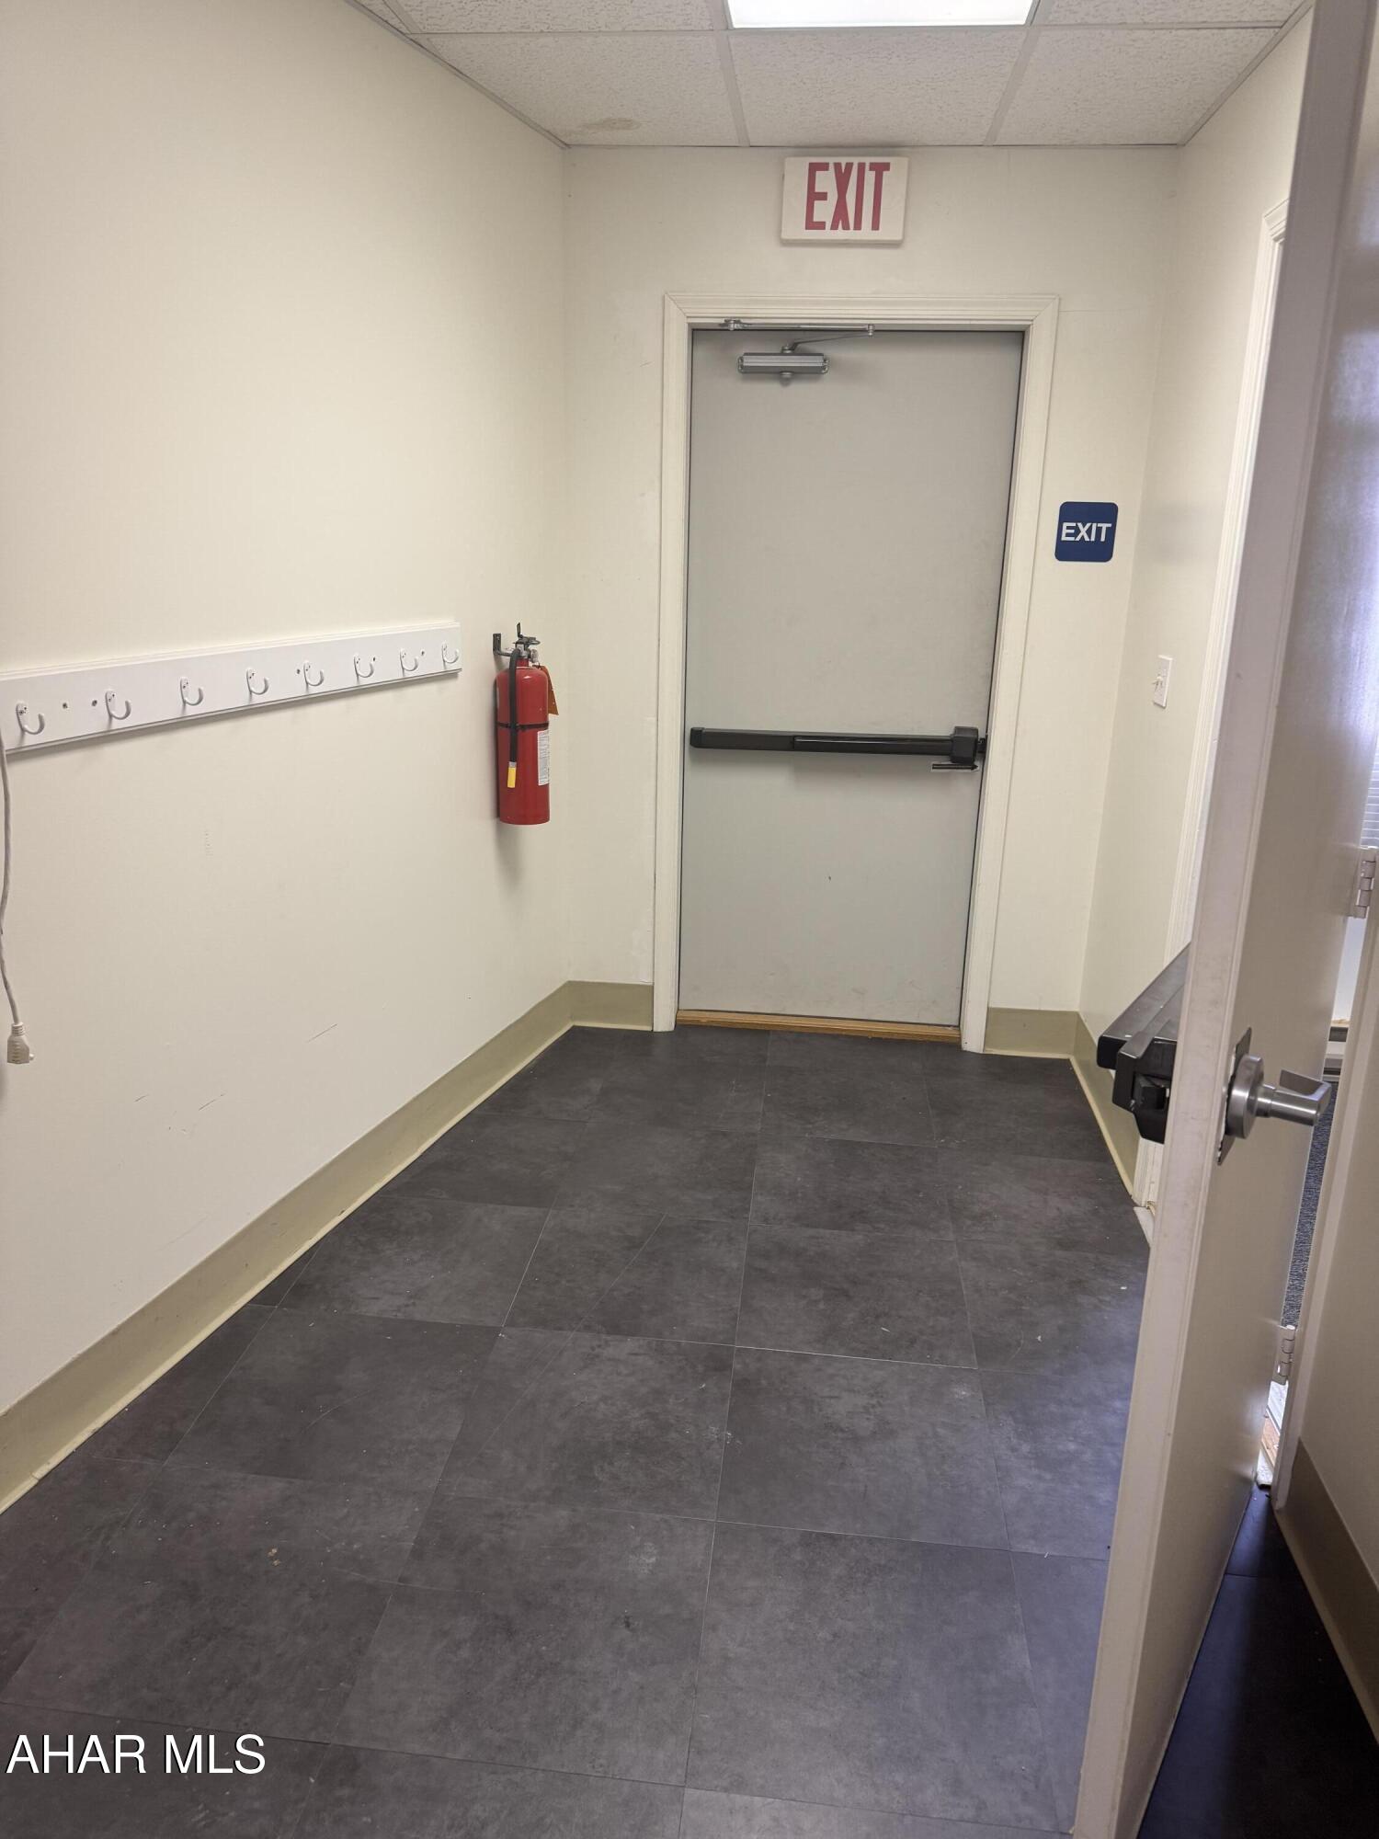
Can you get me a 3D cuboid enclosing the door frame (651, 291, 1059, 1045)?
[{"bbox_3d":[0.426,-0.640,3.699,1.028,2.116,0.125,3,17,5],"label":"door frame"}]

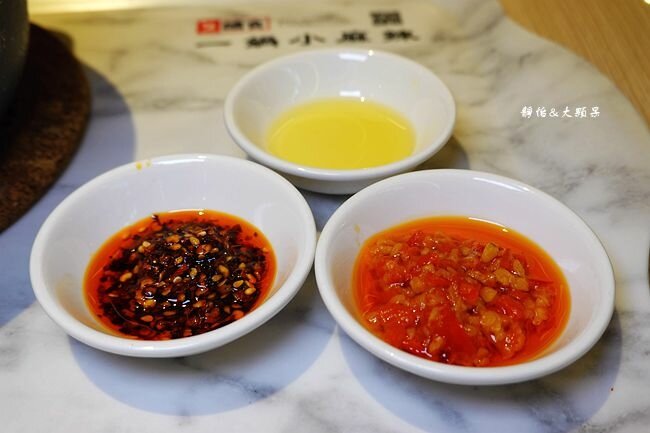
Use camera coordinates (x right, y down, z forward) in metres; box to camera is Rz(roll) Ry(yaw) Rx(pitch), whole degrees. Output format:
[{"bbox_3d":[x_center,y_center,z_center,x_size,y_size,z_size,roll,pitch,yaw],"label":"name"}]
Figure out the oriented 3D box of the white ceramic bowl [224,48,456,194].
[{"bbox_3d":[0.007,-0.037,0.347,0.098,0.026,0.098,0,42,0],"label":"white ceramic bowl"}]

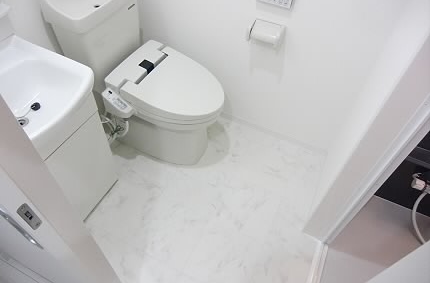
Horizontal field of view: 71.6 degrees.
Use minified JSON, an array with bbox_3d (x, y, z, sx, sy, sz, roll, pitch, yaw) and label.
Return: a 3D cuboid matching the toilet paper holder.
[{"bbox_3d":[0.240,-0.503,1.403,0.160,0.085,0.090,21,51,14],"label":"toilet paper holder"}]

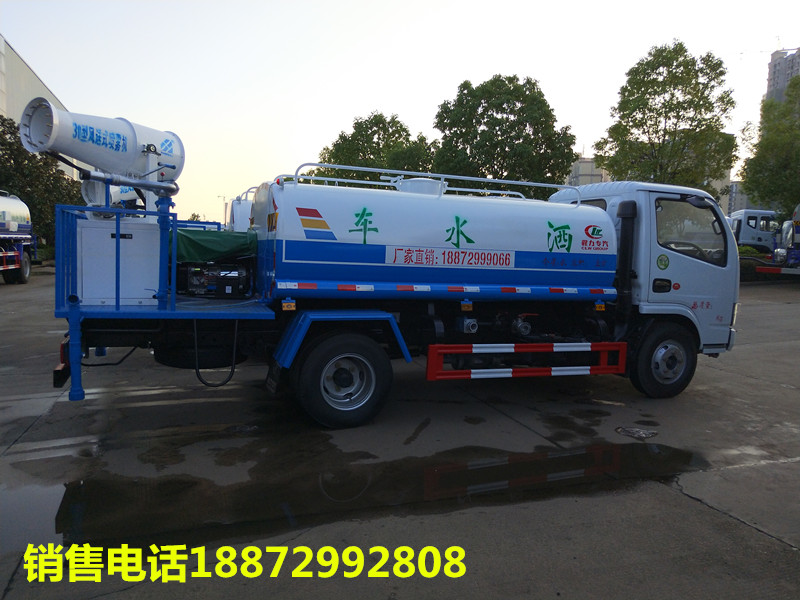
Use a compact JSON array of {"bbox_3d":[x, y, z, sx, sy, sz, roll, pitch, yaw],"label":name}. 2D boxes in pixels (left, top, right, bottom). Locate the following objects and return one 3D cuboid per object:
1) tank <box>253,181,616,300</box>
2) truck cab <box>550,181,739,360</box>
[{"bbox_3d":[0.242,-0.518,5.723,3.200,1.020,1.820,0,4,-19],"label":"tank"},{"bbox_3d":[2.606,-0.369,6.531,1.480,1.730,1.820,0,4,-19],"label":"truck cab"}]

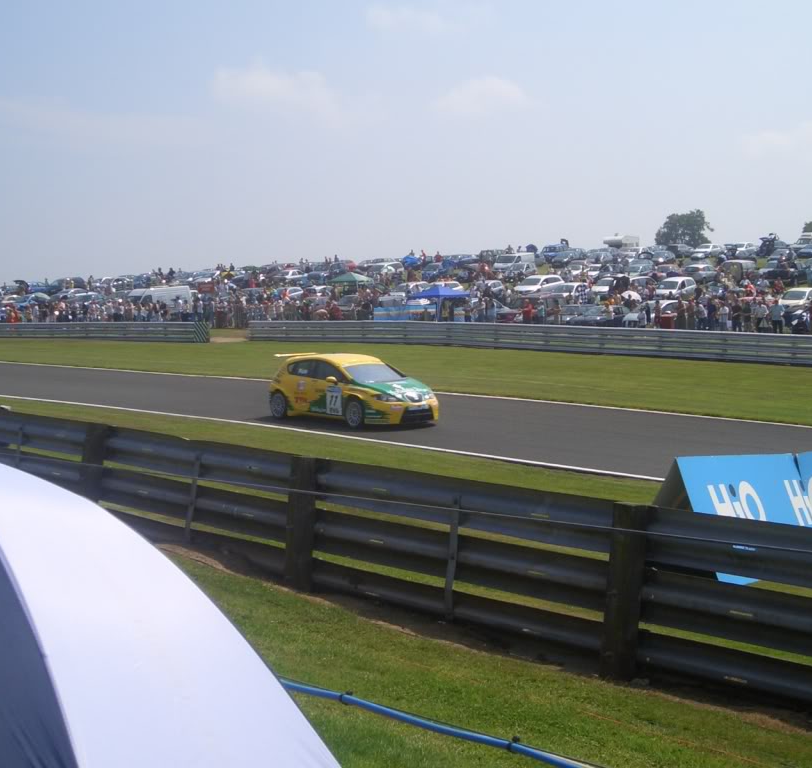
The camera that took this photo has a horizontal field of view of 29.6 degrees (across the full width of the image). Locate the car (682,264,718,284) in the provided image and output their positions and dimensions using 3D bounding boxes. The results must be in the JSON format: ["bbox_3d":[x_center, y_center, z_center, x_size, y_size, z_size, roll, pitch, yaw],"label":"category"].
[{"bbox_3d":[25.117,-9.382,131.000,1.700,1.450,4.150,4,8,32],"label":"car"}]

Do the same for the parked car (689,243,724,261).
[{"bbox_3d":[29.192,-12.751,148.000,1.740,1.450,4.350,4,8,28],"label":"parked car"}]

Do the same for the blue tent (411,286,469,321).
[{"bbox_3d":[2.115,-4.976,98.063,2.800,2.500,2.800,-3,4,-44],"label":"blue tent"}]

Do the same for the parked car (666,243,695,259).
[{"bbox_3d":[30.651,-14.822,172.000,1.760,1.520,4.350,2,5,32],"label":"parked car"}]

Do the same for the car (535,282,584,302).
[{"bbox_3d":[9.639,-5.225,91.000,1.750,1.470,4.250,2,4,28],"label":"car"}]

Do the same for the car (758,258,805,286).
[{"bbox_3d":[28.448,-8.359,116.000,1.780,1.620,4.400,3,5,36],"label":"car"}]

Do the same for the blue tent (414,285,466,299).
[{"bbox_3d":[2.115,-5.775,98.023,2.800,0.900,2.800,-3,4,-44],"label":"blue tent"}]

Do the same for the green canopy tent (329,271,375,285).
[{"bbox_3d":[-4.694,-8.324,132.000,3.000,2.600,3.000,2,4,30],"label":"green canopy tent"}]

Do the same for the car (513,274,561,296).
[{"bbox_3d":[8.730,-6.258,100.500,1.800,1.530,4.400,3,8,26],"label":"car"}]

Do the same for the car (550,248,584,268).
[{"bbox_3d":[14.385,-10.994,136.000,1.750,1.480,4.300,2,4,28],"label":"car"}]

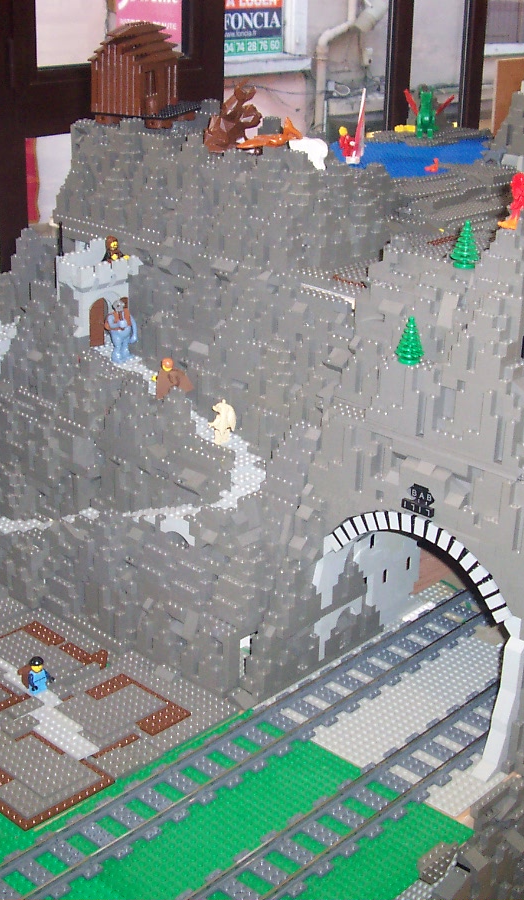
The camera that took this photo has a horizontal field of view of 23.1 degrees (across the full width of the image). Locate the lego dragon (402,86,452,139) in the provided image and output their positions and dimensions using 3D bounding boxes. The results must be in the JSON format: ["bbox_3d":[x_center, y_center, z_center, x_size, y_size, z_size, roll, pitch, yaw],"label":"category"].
[{"bbox_3d":[0.241,-0.494,1.872,0.075,0.073,0.075,7,23,14],"label":"lego dragon"}]

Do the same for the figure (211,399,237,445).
[{"bbox_3d":[-0.039,-0.029,1.263,0.026,0.045,0.024,-11,26,-27],"label":"figure"}]

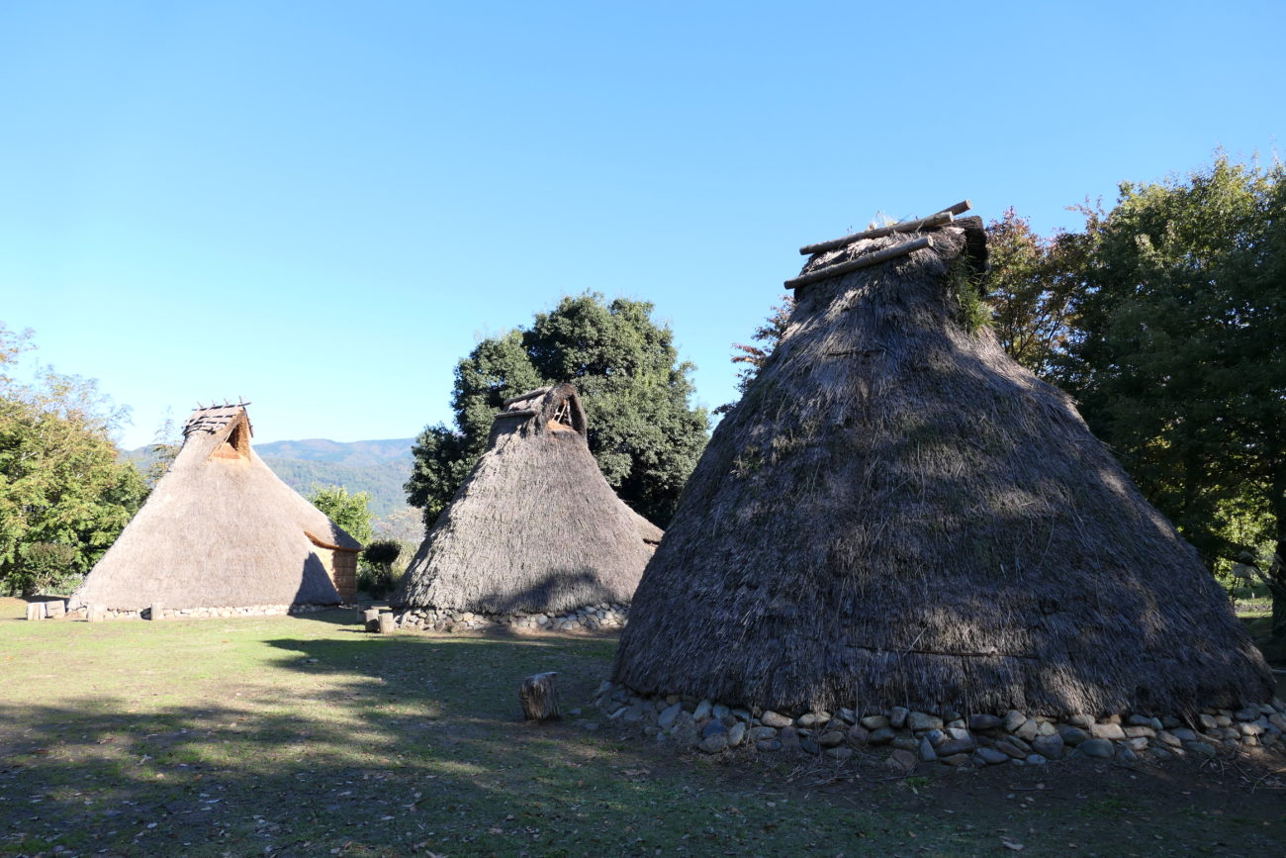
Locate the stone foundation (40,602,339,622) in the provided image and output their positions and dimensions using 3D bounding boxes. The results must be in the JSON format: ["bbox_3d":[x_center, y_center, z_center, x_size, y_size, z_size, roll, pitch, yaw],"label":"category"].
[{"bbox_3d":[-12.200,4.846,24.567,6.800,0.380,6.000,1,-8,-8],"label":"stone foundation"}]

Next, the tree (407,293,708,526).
[{"bbox_3d":[-2.943,0.700,31.200,10.400,10.500,9.600,0,-8,0],"label":"tree"}]

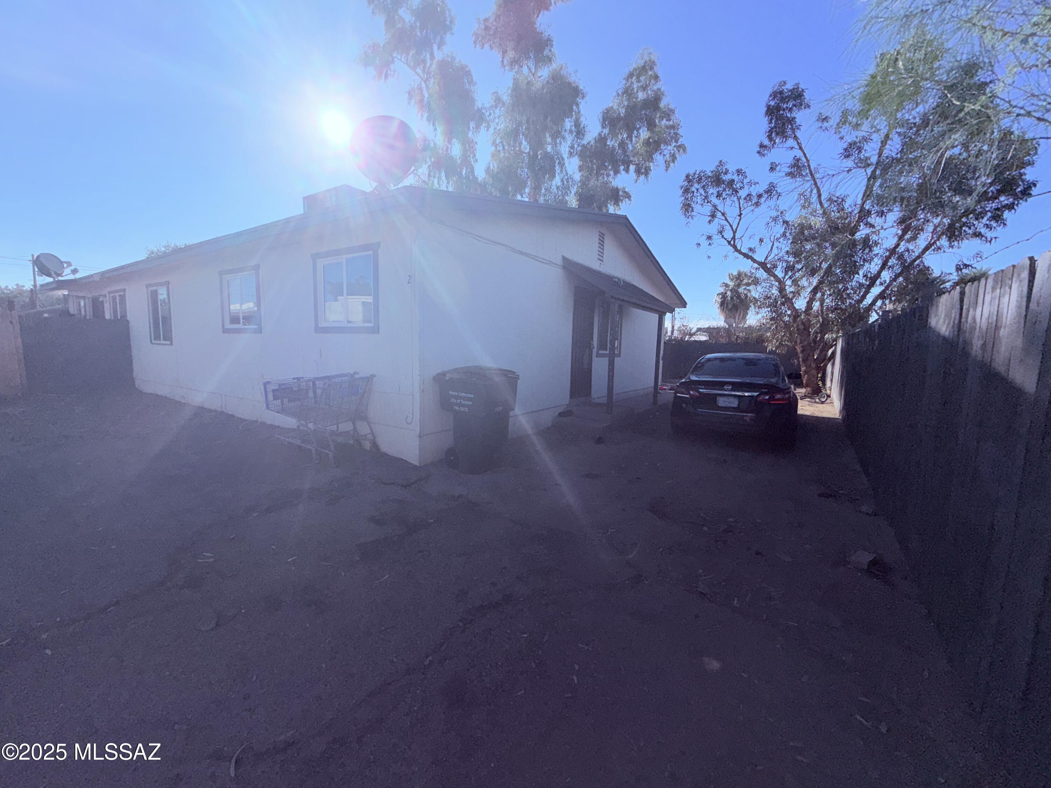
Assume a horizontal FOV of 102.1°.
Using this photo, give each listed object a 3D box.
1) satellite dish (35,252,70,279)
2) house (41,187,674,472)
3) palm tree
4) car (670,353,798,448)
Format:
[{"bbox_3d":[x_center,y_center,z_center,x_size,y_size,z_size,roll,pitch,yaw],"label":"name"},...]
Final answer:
[{"bbox_3d":[-11.448,-3.091,10.322,0.700,0.640,0.420,1,6,1],"label":"satellite dish"},{"bbox_3d":[-3.895,-2.018,12.222,14.120,4.100,11.070,5,7,33],"label":"house"},{"bbox_3d":[15.831,-5.464,32.409,3.000,7.600,3.000,5,7,33],"label":"palm tree"},{"bbox_3d":[4.442,-0.068,8.578,1.840,1.470,4.860,5,7,33],"label":"car"}]

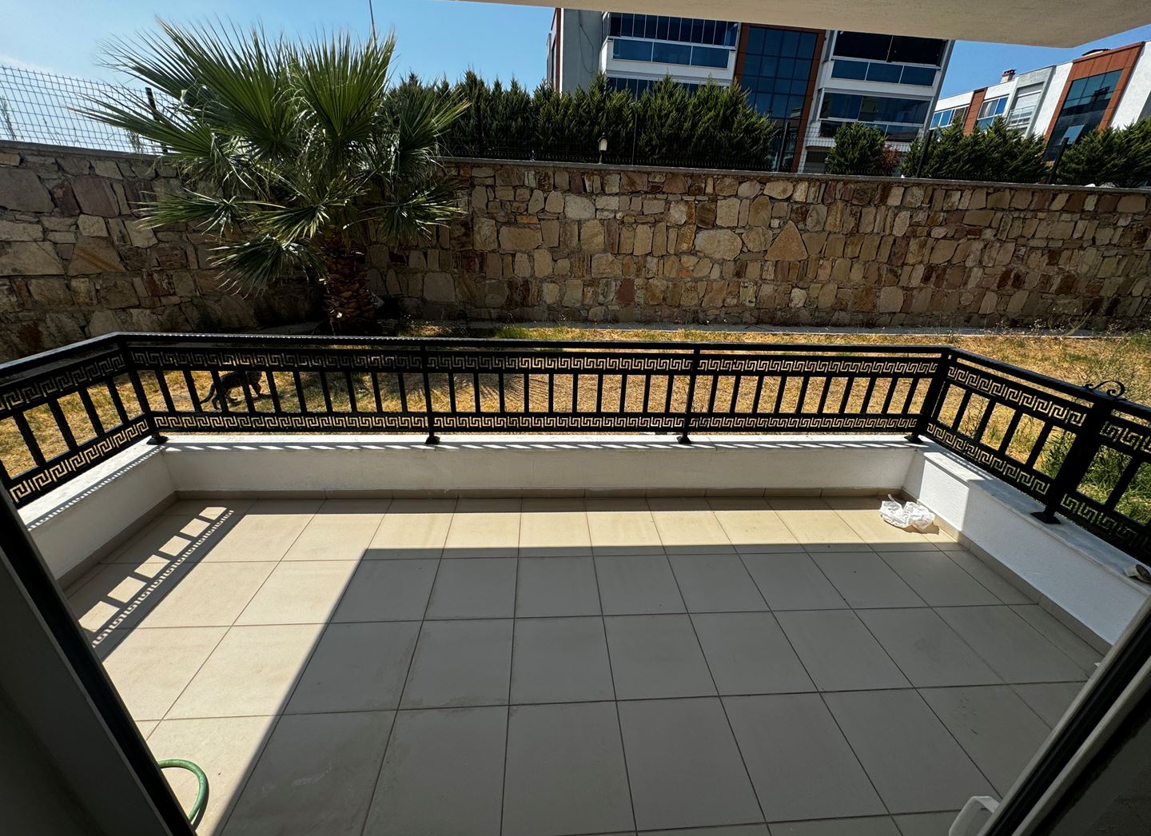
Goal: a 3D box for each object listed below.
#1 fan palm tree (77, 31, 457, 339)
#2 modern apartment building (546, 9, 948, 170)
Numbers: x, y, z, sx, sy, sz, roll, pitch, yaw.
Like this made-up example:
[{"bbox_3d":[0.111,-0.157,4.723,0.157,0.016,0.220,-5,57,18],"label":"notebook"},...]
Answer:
[{"bbox_3d":[-3.379,-2.709,5.935,4.100,3.450,3.700,1,23,-5],"label":"fan palm tree"},{"bbox_3d":[10.399,-19.844,31.575,23.500,9.300,10.500,0,23,-6],"label":"modern apartment building"}]

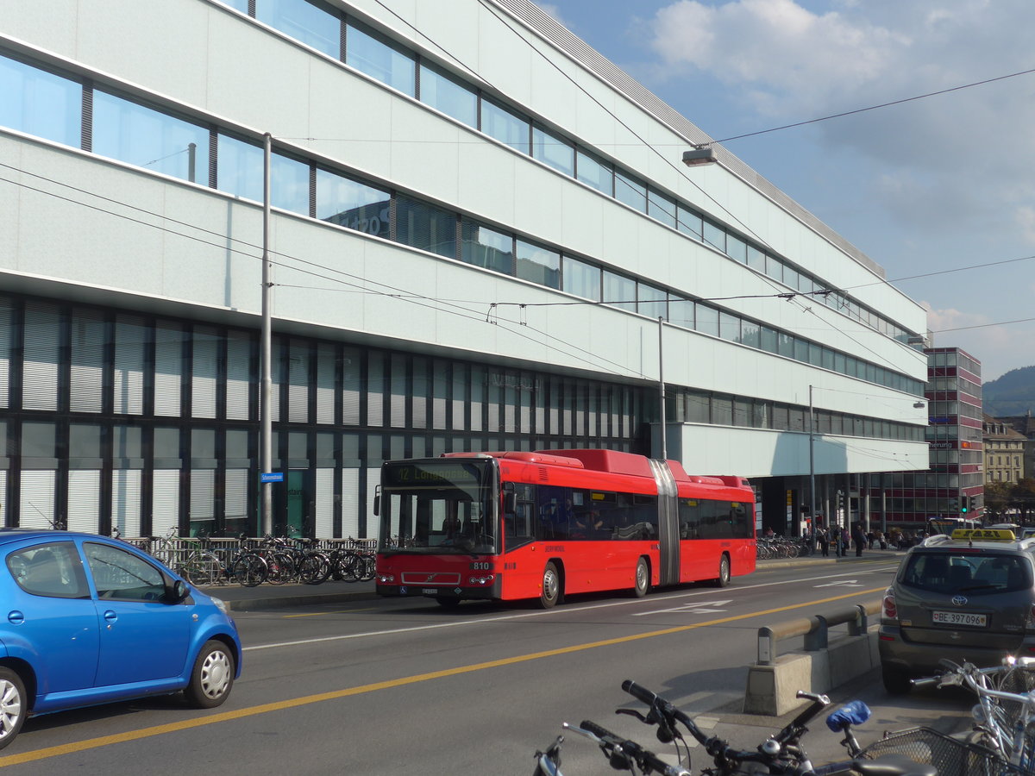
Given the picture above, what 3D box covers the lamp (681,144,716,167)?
[{"bbox_3d":[3.702,-4.718,26.700,0.660,0.360,0.380,-1,-4,25],"label":"lamp"}]

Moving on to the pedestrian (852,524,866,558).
[{"bbox_3d":[19.204,8.621,74.049,0.550,1.750,0.360,3,-4,-40],"label":"pedestrian"}]

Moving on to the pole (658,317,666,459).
[{"bbox_3d":[6.367,2.300,57.303,0.260,10.850,0.260,-2,-4,25],"label":"pole"}]

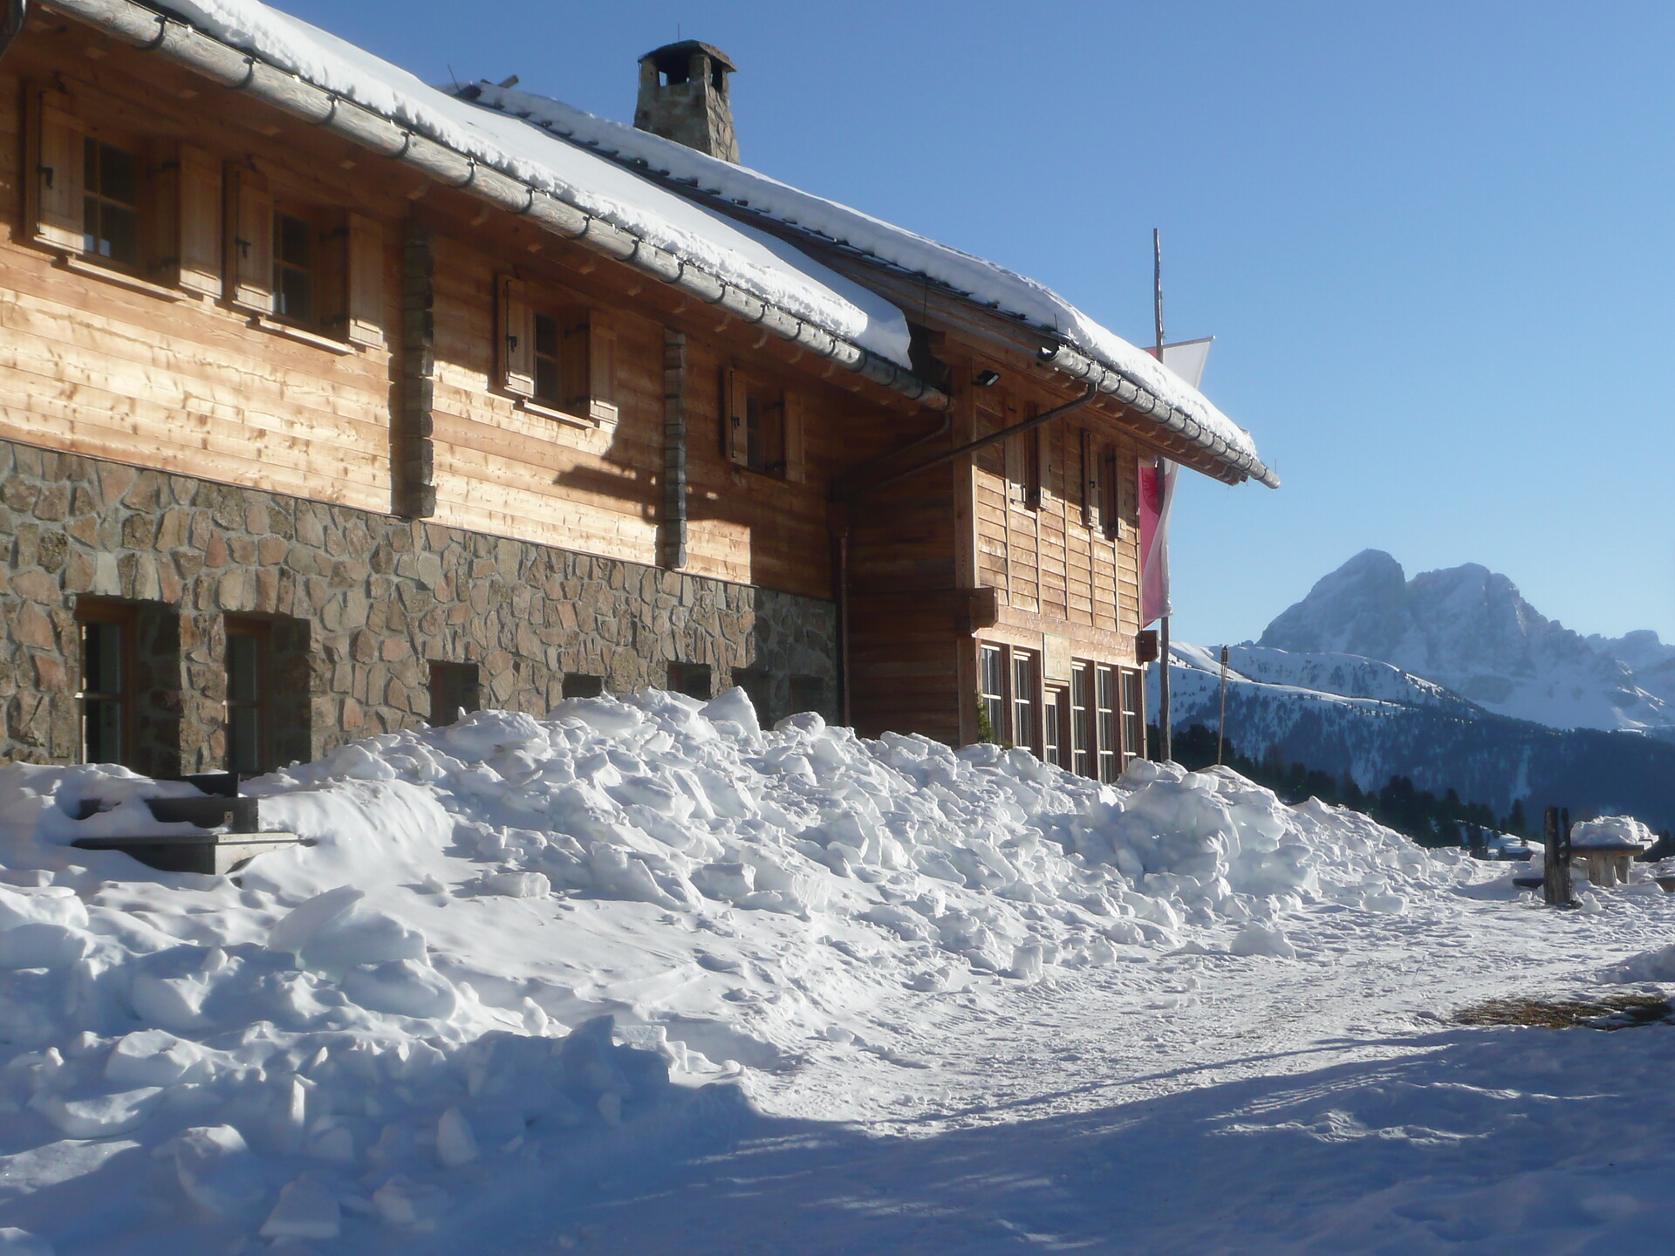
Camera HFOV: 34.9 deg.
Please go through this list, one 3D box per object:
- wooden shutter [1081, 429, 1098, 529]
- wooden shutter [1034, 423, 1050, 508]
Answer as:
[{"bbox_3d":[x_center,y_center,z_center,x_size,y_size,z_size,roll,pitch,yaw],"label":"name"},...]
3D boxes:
[{"bbox_3d":[3.183,-1.823,33.303,0.075,1.187,0.470,-3,-4,19],"label":"wooden shutter"},{"bbox_3d":[2.390,-1.960,31.063,0.075,1.187,0.470,-3,-4,19],"label":"wooden shutter"}]

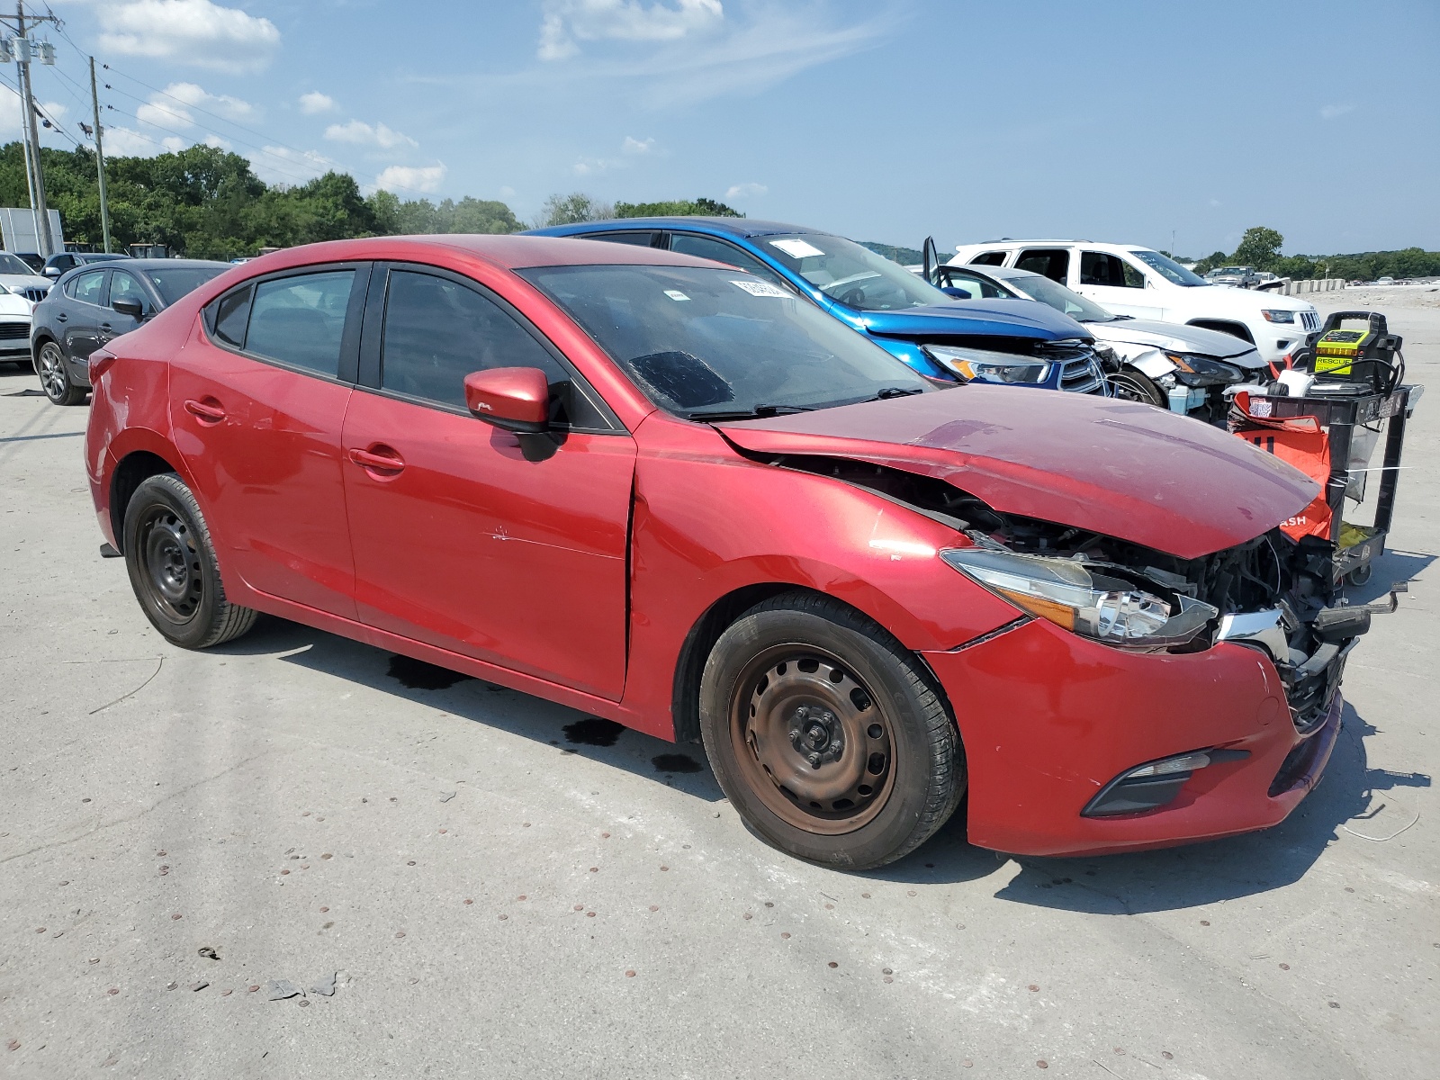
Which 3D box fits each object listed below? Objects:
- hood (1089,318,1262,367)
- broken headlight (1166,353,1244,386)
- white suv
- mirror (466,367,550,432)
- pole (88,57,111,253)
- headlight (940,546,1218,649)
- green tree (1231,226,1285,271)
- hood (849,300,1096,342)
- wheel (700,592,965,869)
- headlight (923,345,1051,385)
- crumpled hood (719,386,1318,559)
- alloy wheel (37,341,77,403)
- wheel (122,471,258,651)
[{"bbox_3d":[3.780,-1.652,8.789,1.180,0.290,1.420,9,16,33],"label":"hood"},{"bbox_3d":[3.523,-1.237,7.850,0.480,0.250,0.400,11,18,39],"label":"broken headlight"},{"bbox_3d":[5.190,-3.030,14.350,4.820,1.770,1.950,10,17,35],"label":"white suv"},{"bbox_3d":[-0.522,-0.343,2.686,0.145,0.150,0.200,9,17,34],"label":"mirror"},{"bbox_3d":[-30.941,-17.912,54.238,0.280,11.799,0.280,-5,14,-28],"label":"pole"},{"bbox_3d":[0.757,0.125,2.268,0.520,0.220,0.400,9,17,34],"label":"headlight"},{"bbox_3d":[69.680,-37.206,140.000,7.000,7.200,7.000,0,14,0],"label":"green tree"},{"bbox_3d":[1.723,-1.350,6.677,1.150,0.260,1.500,10,17,36],"label":"hood"},{"bbox_3d":[0.253,0.432,2.506,0.650,0.650,0.210,10,17,36],"label":"wheel"},{"bbox_3d":[1.351,-0.891,5.502,0.530,0.200,0.420,10,17,36],"label":"headlight"},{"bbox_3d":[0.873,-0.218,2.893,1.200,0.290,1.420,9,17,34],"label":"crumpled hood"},{"bbox_3d":[-6.843,-1.727,11.250,0.650,0.650,0.215,9,16,32],"label":"alloy wheel"},{"bbox_3d":[-1.958,0.072,4.013,0.650,0.650,0.210,9,16,34],"label":"wheel"}]

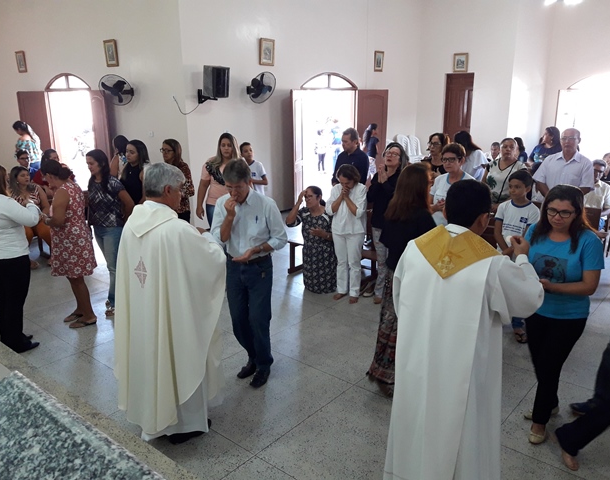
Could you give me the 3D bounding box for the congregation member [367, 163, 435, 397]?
[{"bbox_3d":[0.672,0.274,3.538,0.480,1.610,0.420,15,22,43],"label":"congregation member"}]

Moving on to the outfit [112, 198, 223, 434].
[{"bbox_3d":[-0.737,0.451,3.107,0.620,1.460,0.560,9,18,31],"label":"outfit"}]

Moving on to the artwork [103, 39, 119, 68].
[{"bbox_3d":[-3.201,-3.083,8.557,0.340,0.420,0.060,12,22,39],"label":"artwork"}]

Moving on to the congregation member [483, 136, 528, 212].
[{"bbox_3d":[2.148,-0.331,5.728,0.480,1.570,0.320,11,19,35],"label":"congregation member"}]

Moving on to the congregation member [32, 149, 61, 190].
[{"bbox_3d":[-3.625,-0.653,7.635,0.750,1.320,0.480,12,19,39],"label":"congregation member"}]

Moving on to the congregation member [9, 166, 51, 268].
[{"bbox_3d":[-3.401,-0.281,6.488,0.500,1.220,0.750,-13,20,-40],"label":"congregation member"}]

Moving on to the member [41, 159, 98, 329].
[{"bbox_3d":[-2.074,0.042,4.683,0.480,1.513,0.440,-9,17,-29],"label":"member"}]

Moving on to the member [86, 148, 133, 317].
[{"bbox_3d":[-1.881,-0.089,4.958,0.440,1.570,0.320,10,19,34],"label":"member"}]

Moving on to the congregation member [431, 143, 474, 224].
[{"bbox_3d":[1.367,-0.100,4.965,0.450,1.619,0.340,10,18,35],"label":"congregation member"}]

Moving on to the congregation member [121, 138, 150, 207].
[{"bbox_3d":[-1.806,-0.284,5.700,0.450,1.619,0.300,4,15,16],"label":"congregation member"}]

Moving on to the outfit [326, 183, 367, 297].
[{"bbox_3d":[0.420,-0.005,5.142,0.420,1.200,0.340,8,18,27],"label":"outfit"}]

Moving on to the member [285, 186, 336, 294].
[{"bbox_3d":[0.120,-0.026,5.499,0.500,1.130,0.550,13,20,38],"label":"member"}]

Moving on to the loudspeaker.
[{"bbox_3d":[-1.267,-2.254,7.385,0.250,0.420,0.290,21,25,36],"label":"loudspeaker"}]

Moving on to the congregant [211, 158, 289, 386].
[{"bbox_3d":[-0.368,0.240,3.637,0.540,1.620,0.430,6,16,22],"label":"congregant"}]

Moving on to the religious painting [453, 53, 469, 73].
[{"bbox_3d":[3.543,-4.019,11.750,0.340,0.410,0.040,13,20,38],"label":"religious painting"}]

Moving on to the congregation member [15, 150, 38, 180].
[{"bbox_3d":[-3.904,-0.606,7.354,0.600,1.290,0.450,13,20,38],"label":"congregation member"}]

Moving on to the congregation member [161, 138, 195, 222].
[{"bbox_3d":[-1.409,-0.316,5.849,0.450,1.602,0.300,11,18,36],"label":"congregation member"}]

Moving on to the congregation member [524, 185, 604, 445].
[{"bbox_3d":[1.484,0.429,3.161,0.460,1.521,0.380,14,21,43],"label":"congregation member"}]

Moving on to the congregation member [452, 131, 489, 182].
[{"bbox_3d":[2.215,-0.688,7.069,0.360,1.590,0.460,-13,20,-39],"label":"congregation member"}]

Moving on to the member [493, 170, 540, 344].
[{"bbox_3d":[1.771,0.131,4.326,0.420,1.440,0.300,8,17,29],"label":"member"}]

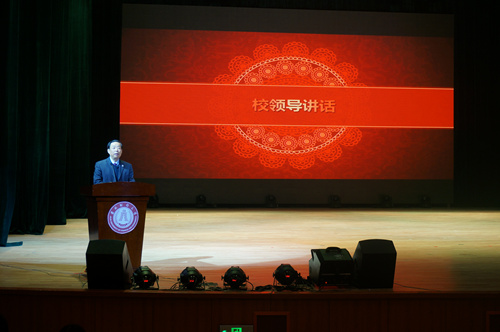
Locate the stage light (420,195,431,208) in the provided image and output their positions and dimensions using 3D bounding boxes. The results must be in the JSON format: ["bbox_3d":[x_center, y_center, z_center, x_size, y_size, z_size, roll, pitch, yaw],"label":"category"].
[{"bbox_3d":[5.370,1.090,20.800,0.350,0.430,0.330,0,0,6],"label":"stage light"}]

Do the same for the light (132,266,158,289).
[{"bbox_3d":[-1.175,1.255,7.650,0.280,0.240,0.260,0,0,0],"label":"light"}]

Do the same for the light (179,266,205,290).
[{"bbox_3d":[-0.652,1.250,7.630,0.290,0.250,0.270,0,0,0],"label":"light"}]

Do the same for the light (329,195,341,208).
[{"bbox_3d":[2.560,1.070,20.500,0.340,0.390,0.310,0,0,0],"label":"light"}]

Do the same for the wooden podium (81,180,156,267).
[{"bbox_3d":[-1.765,0.780,9.100,0.850,1.140,0.530,0,0,-29],"label":"wooden podium"}]

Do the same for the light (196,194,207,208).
[{"bbox_3d":[-1.466,1.070,20.500,0.330,0.390,0.310,0,0,0],"label":"light"}]

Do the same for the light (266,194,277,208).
[{"bbox_3d":[0.640,1.070,20.500,0.330,0.390,0.310,0,0,0],"label":"light"}]

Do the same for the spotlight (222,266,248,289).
[{"bbox_3d":[-0.162,1.250,7.620,0.290,0.250,0.270,0,0,0],"label":"spotlight"}]

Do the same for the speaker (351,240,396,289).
[{"bbox_3d":[1.415,1.100,7.720,0.400,0.530,0.600,0,0,0],"label":"speaker"}]

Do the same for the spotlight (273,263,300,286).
[{"bbox_3d":[0.405,1.245,7.750,0.280,0.240,0.260,0,0,0],"label":"spotlight"}]

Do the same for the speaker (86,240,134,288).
[{"bbox_3d":[-1.570,1.108,7.760,0.400,0.530,0.540,0,0,5],"label":"speaker"}]

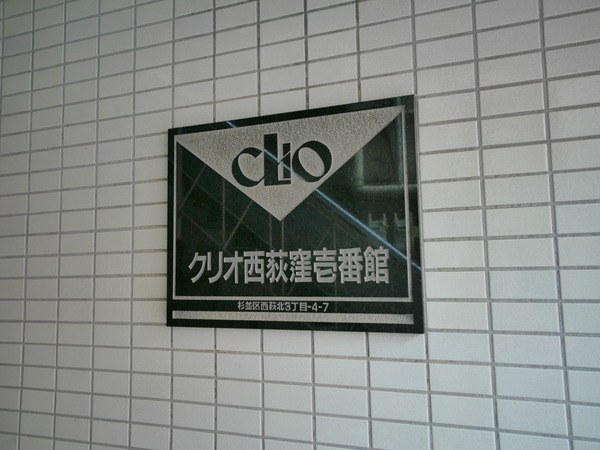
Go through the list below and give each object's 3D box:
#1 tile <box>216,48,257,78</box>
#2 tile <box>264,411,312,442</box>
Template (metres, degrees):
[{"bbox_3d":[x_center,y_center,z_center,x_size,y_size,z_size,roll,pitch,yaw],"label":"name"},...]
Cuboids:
[{"bbox_3d":[-0.127,-0.326,0.979,0.095,0.045,0.008,-3,-6,20],"label":"tile"},{"bbox_3d":[-0.019,0.362,0.879,0.095,0.045,0.008,-3,-6,20],"label":"tile"}]

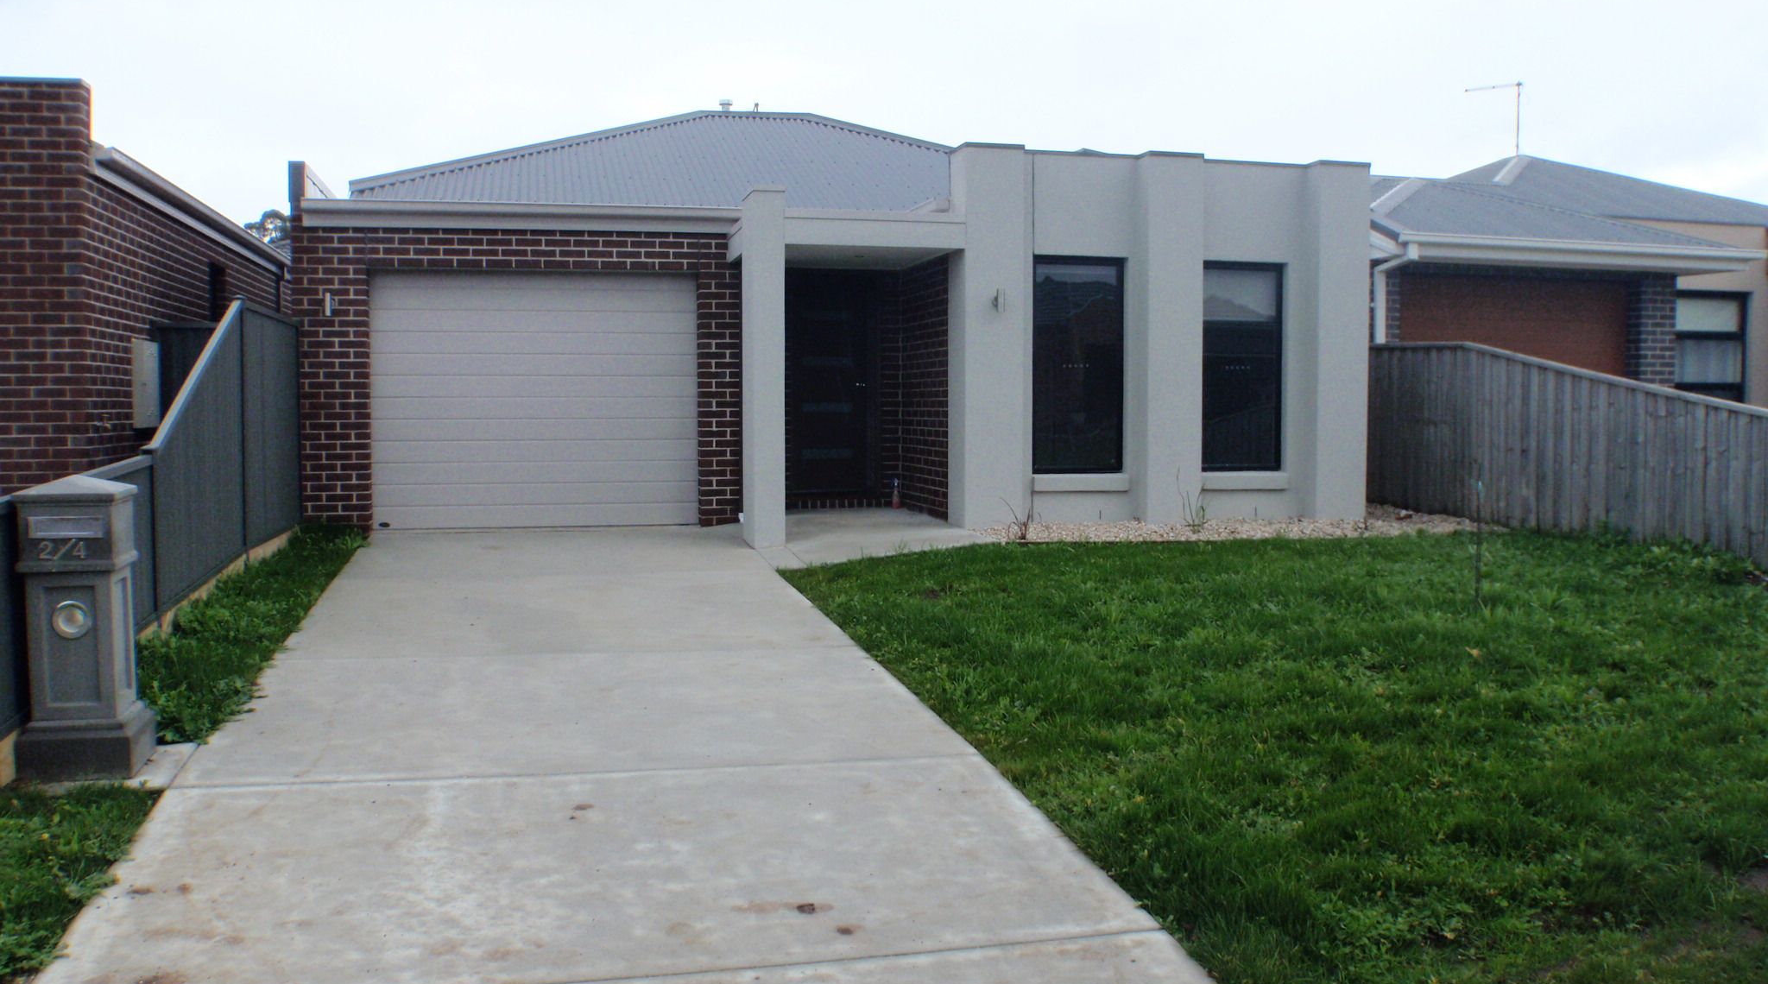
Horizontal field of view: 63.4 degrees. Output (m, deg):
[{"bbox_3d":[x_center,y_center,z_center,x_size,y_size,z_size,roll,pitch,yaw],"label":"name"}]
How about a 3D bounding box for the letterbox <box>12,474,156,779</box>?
[{"bbox_3d":[-3.024,0.487,5.404,0.385,1.115,0.385,-1,3,-14],"label":"letterbox"}]

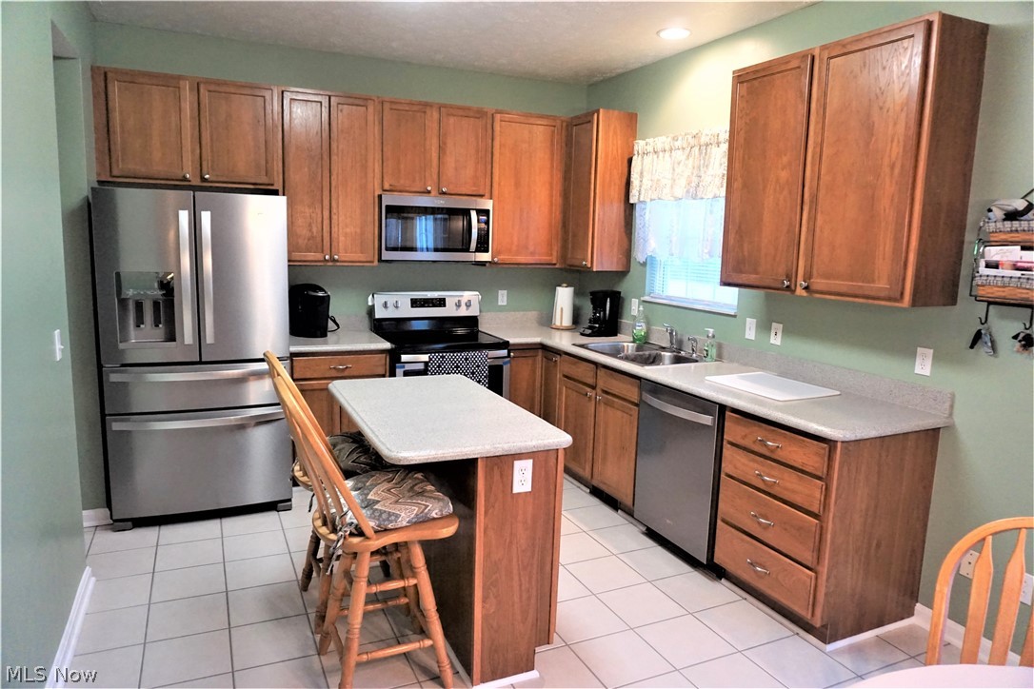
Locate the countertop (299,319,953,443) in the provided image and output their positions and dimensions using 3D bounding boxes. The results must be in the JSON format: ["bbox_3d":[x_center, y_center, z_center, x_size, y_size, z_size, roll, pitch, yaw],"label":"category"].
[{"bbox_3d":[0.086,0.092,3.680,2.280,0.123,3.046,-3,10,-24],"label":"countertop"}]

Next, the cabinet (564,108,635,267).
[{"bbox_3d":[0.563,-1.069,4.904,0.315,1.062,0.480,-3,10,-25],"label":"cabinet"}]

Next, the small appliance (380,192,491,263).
[{"bbox_3d":[-0.579,-0.776,4.712,0.764,0.434,0.411,-3,10,-25],"label":"small appliance"}]

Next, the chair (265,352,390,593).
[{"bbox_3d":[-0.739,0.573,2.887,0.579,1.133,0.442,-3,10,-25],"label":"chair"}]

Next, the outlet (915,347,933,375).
[{"bbox_3d":[1.698,0.072,2.881,0.008,0.113,0.071,-3,10,-24],"label":"outlet"}]

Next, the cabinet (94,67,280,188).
[{"bbox_3d":[-1.908,-1.235,4.053,0.954,0.595,0.315,-3,10,-24],"label":"cabinet"}]

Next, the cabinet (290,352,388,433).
[{"bbox_3d":[-1.211,0.427,4.544,0.605,0.872,0.620,-2,10,-24],"label":"cabinet"}]

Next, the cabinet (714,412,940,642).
[{"bbox_3d":[1.328,0.738,3.049,0.625,0.872,0.610,-2,10,-24],"label":"cabinet"}]

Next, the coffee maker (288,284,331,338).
[{"bbox_3d":[-1.339,-0.218,4.445,0.305,0.330,0.244,8,11,35],"label":"coffee maker"}]

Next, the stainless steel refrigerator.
[{"bbox_3d":[-1.845,0.032,4.022,0.910,1.778,0.850,-2,10,-22],"label":"stainless steel refrigerator"}]

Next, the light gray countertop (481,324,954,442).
[{"bbox_3d":[0.724,0.112,4.007,0.885,0.048,3.090,-2,10,-24],"label":"light gray countertop"}]

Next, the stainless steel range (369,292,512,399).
[{"bbox_3d":[-0.538,0.271,4.716,0.770,1.160,0.705,-3,10,-24],"label":"stainless steel range"}]

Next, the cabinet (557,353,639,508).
[{"bbox_3d":[0.744,0.486,4.276,0.620,0.803,0.925,-3,10,-24],"label":"cabinet"}]

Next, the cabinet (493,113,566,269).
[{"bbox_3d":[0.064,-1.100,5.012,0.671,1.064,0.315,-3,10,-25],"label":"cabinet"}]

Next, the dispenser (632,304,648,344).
[{"bbox_3d":[0.831,-0.141,4.569,0.095,0.262,0.062,4,9,12],"label":"dispenser"}]

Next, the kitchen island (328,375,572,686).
[{"bbox_3d":[-0.347,0.700,2.844,0.660,0.912,1.230,-2,10,-24],"label":"kitchen island"}]

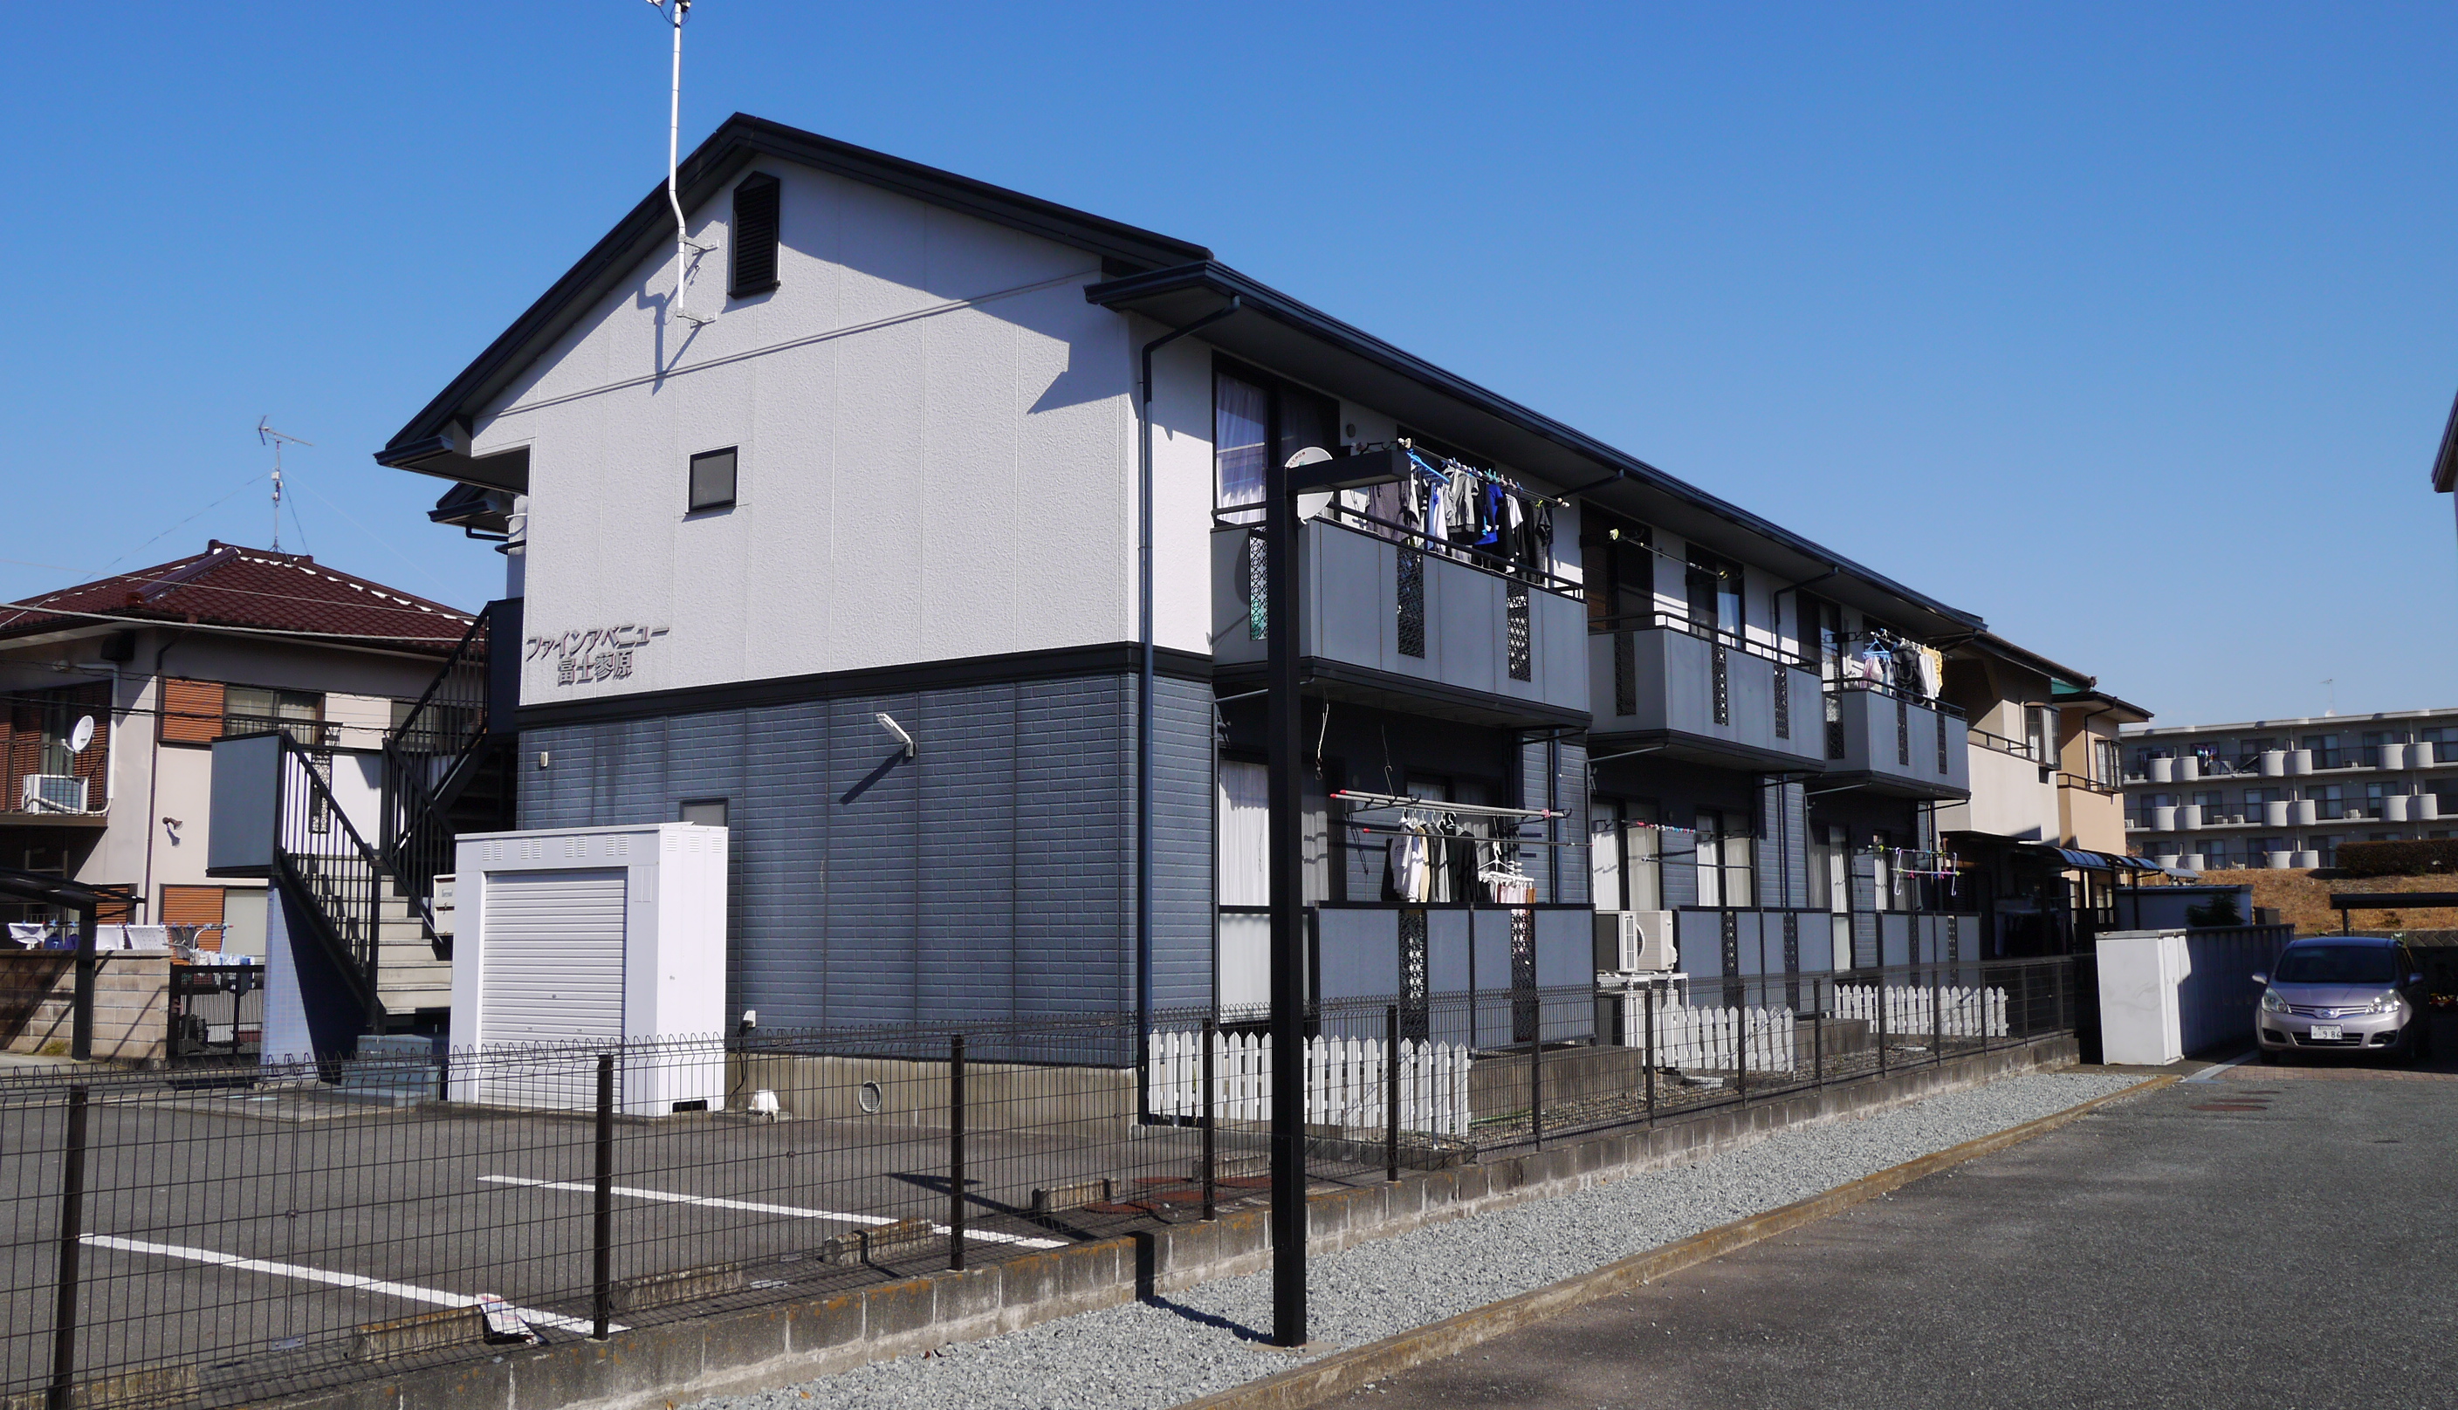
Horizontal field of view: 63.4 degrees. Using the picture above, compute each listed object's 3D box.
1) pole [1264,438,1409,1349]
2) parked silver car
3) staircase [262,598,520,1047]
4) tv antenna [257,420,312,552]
[{"bbox_3d":[0.505,0.858,8.898,0.670,3.970,0.150,-5,-8,35],"label":"pole"},{"bbox_3d":[13.944,3.672,24.886,1.720,1.535,4.050,-5,-8,34],"label":"parked silver car"},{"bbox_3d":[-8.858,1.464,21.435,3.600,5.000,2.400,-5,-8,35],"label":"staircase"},{"bbox_3d":[-14.557,-3.312,30.590,0.500,2.028,1.100,-2,-7,19],"label":"tv antenna"}]

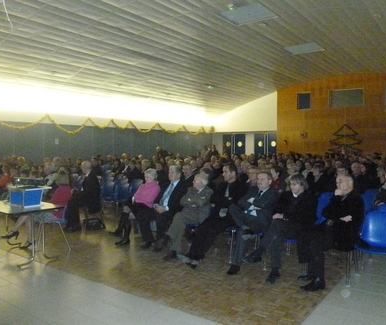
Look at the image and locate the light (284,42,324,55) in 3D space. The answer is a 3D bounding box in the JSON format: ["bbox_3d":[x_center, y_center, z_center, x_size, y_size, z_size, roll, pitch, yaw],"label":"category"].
[{"bbox_3d":[3.823,-3.939,12.115,1.140,0.080,1.110,2,3,38],"label":"light"}]

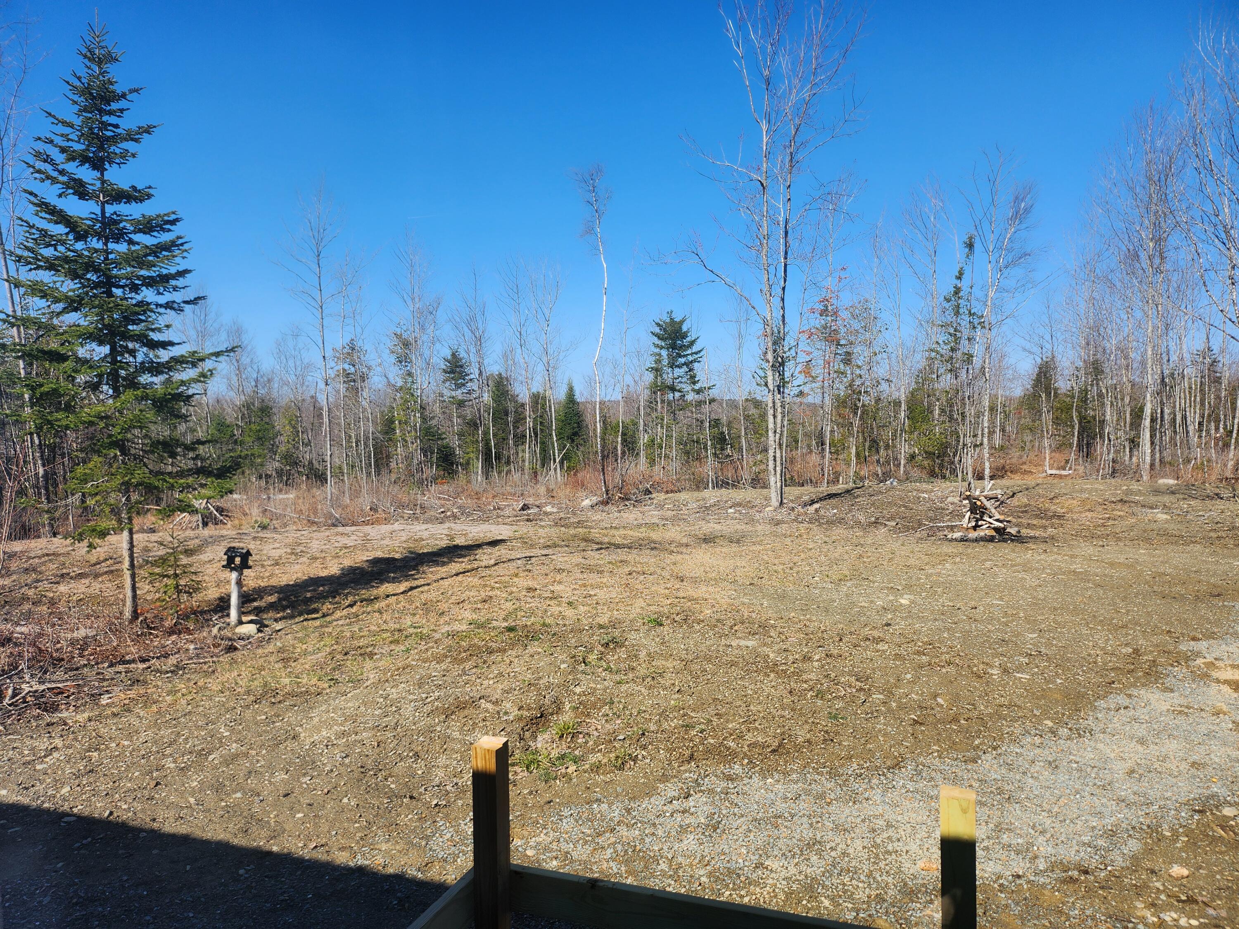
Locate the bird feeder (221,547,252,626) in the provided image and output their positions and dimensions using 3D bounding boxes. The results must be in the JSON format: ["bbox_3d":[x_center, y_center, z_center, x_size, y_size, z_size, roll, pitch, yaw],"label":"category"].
[{"bbox_3d":[-4.516,1.433,10.086,0.280,0.929,0.280,-1,3,-5],"label":"bird feeder"}]

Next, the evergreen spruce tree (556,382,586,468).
[{"bbox_3d":[-2.336,-1.863,40.957,1.450,4.334,1.450,-1,3,0],"label":"evergreen spruce tree"}]

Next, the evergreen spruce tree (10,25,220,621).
[{"bbox_3d":[-6.047,-1.619,10.226,2.300,7.036,2.300,-1,3,0],"label":"evergreen spruce tree"}]

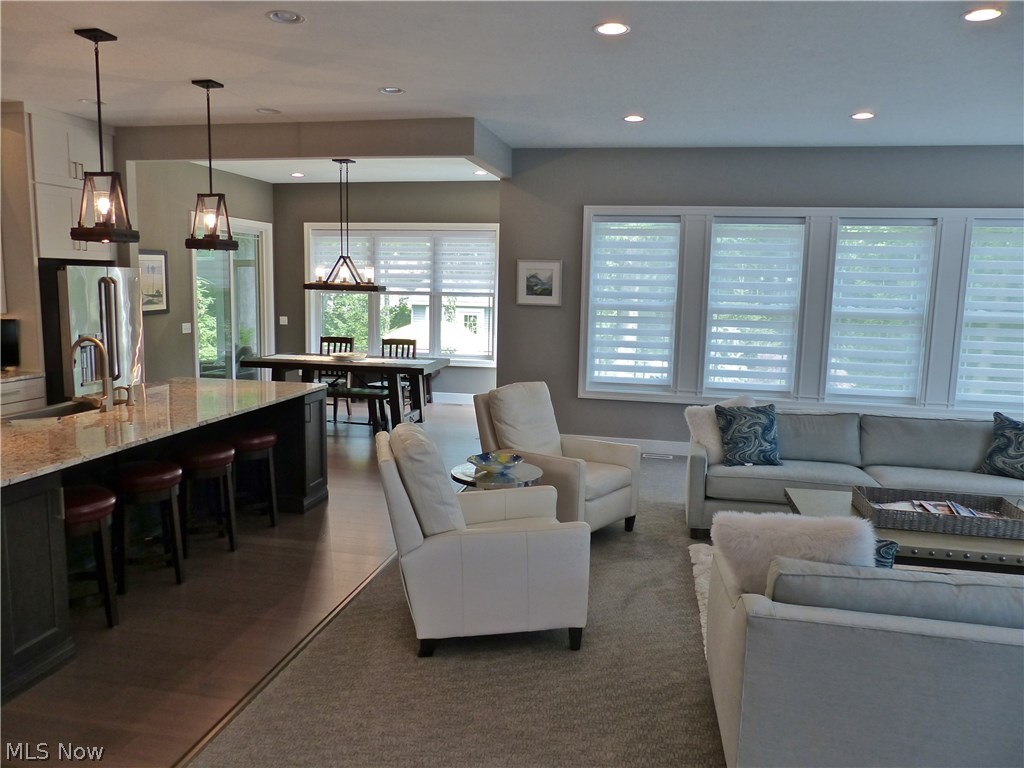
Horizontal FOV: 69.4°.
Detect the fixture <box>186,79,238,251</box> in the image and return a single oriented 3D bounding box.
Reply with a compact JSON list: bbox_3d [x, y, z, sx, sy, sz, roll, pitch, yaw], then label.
[{"bbox_3d":[-2.118,-1.525,5.207,0.250,1.145,0.250,3,8,11],"label":"fixture"}]

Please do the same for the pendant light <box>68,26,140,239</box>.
[{"bbox_3d":[-2.326,-1.386,4.194,0.250,1.145,0.250,3,8,11],"label":"pendant light"}]

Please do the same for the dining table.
[{"bbox_3d":[-1.911,0.102,8.726,2.130,0.760,0.980,3,8,10],"label":"dining table"}]

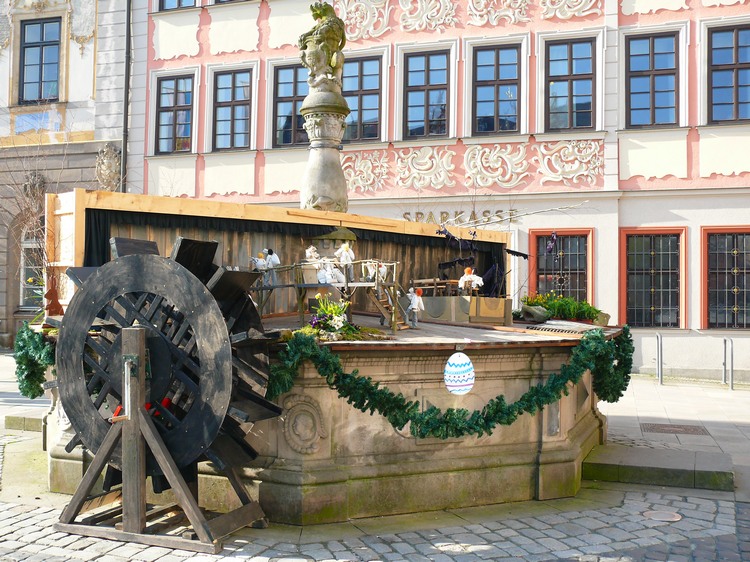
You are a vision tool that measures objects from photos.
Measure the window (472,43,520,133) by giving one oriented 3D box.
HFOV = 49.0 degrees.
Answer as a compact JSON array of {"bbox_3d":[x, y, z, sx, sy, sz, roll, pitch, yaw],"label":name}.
[{"bbox_3d":[2.538,-3.952,17.091,1.002,1.858,0.140,0,-2,19],"label":"window"}]

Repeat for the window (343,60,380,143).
[{"bbox_3d":[-0.320,-3.954,18.063,1.002,1.858,0.140,0,-2,19],"label":"window"}]

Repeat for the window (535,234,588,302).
[{"bbox_3d":[3.760,0.001,16.512,0.982,1.811,0.140,0,-2,19],"label":"window"}]

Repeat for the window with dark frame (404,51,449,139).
[{"bbox_3d":[1.171,-4.126,18.390,1.054,1.946,0.150,0,-2,19],"label":"window with dark frame"}]

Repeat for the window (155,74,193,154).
[{"bbox_3d":[-4.741,-3.957,19.569,1.002,1.858,0.140,0,-2,19],"label":"window"}]

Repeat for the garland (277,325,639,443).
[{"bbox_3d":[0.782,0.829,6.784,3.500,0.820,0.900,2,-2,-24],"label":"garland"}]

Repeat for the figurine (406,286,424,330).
[{"bbox_3d":[0.376,0.246,7.650,0.160,0.390,0.140,2,-3,-30],"label":"figurine"}]

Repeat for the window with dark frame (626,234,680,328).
[{"bbox_3d":[5.685,0.004,16.804,1.034,1.902,0.150,0,-2,19],"label":"window with dark frame"}]

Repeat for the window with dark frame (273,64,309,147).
[{"bbox_3d":[-1.897,-4.129,19.461,1.041,1.946,0.150,0,-2,19],"label":"window with dark frame"}]

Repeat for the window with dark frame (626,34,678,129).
[{"bbox_3d":[5.727,-4.114,16.981,1.042,1.946,0.150,0,-2,19],"label":"window with dark frame"}]

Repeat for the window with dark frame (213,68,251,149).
[{"bbox_3d":[-3.439,-4.130,20.000,1.018,1.946,0.150,0,-2,19],"label":"window with dark frame"}]

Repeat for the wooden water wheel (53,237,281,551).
[{"bbox_3d":[-1.518,0.701,5.732,1.740,2.020,0.730,0,-2,23],"label":"wooden water wheel"}]

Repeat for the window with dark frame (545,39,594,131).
[{"bbox_3d":[3.951,-3.951,16.609,1.002,1.858,0.140,0,-2,19],"label":"window with dark frame"}]

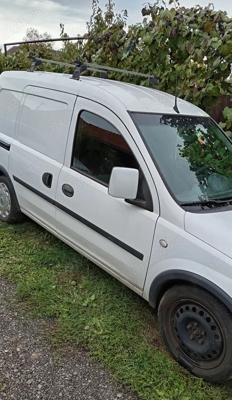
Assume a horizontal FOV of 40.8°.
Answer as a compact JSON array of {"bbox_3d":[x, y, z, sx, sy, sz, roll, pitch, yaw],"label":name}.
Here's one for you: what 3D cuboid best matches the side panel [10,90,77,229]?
[{"bbox_3d":[-0.761,-0.454,3.128,0.190,1.280,0.950,-11,26,-43],"label":"side panel"}]

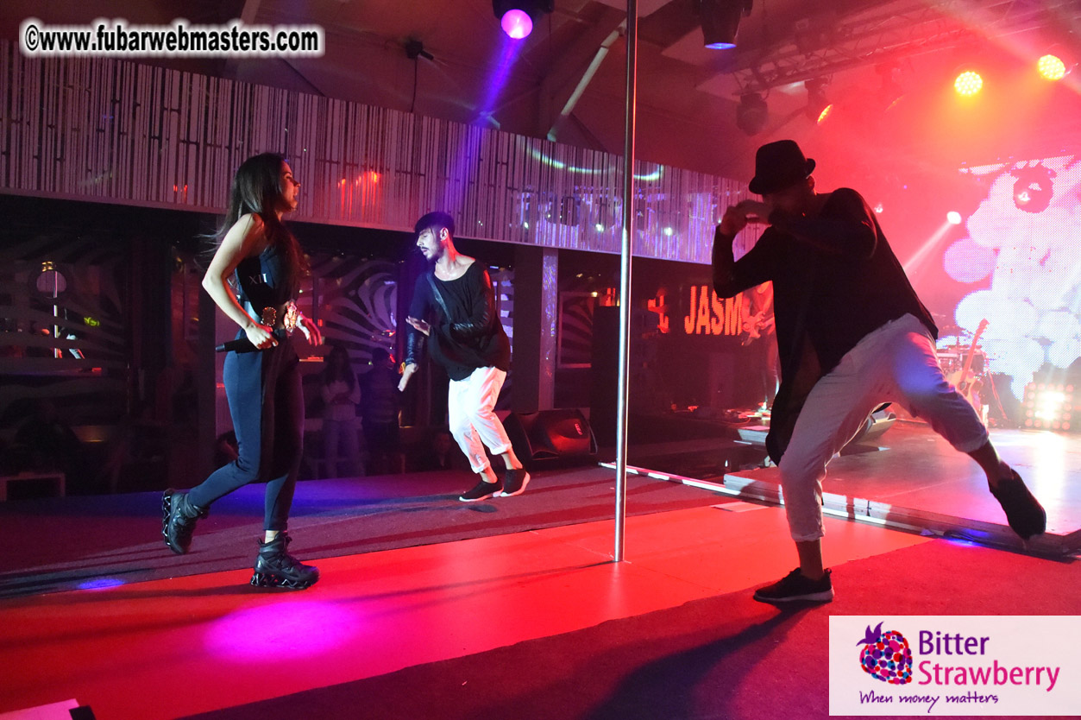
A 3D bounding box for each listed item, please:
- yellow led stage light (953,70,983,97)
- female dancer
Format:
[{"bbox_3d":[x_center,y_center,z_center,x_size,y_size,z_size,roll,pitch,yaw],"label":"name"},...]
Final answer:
[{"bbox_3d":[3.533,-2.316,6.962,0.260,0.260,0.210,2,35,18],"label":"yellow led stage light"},{"bbox_3d":[-1.158,0.045,3.270,0.620,1.680,0.500,1,2,6],"label":"female dancer"}]

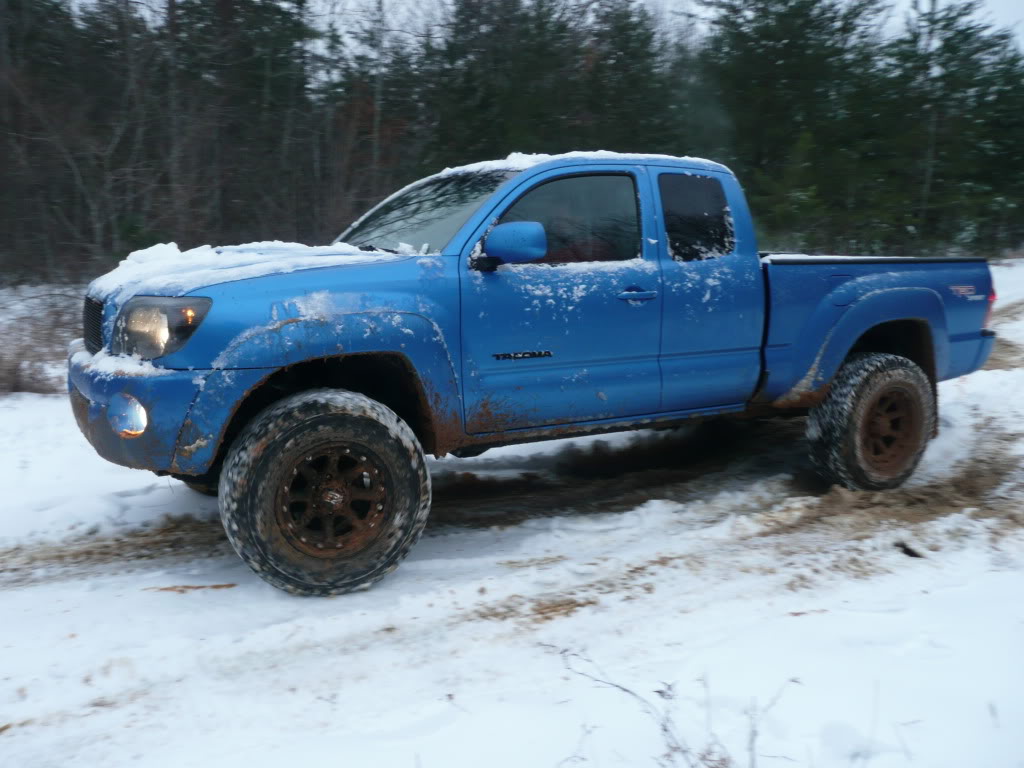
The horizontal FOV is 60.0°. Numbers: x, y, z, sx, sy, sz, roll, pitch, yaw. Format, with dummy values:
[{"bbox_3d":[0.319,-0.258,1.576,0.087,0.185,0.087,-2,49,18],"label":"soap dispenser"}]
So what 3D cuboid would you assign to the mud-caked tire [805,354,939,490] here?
[{"bbox_3d":[2.098,0.202,5.152,0.840,0.840,0.290,-5,10,-28],"label":"mud-caked tire"}]

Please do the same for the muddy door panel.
[{"bbox_3d":[0.213,-0.416,4.074,1.090,1.200,0.230,-5,10,-28],"label":"muddy door panel"}]

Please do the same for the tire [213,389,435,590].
[{"bbox_3d":[-0.764,0.437,3.630,0.840,0.840,0.290,-5,10,-28],"label":"tire"}]

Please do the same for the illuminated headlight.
[{"bbox_3d":[-1.340,-0.220,3.362,0.340,0.250,0.340,-5,10,-28],"label":"illuminated headlight"}]

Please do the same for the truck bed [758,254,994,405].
[{"bbox_3d":[1.777,-0.445,5.784,1.940,0.740,1.840,-5,10,-28],"label":"truck bed"}]

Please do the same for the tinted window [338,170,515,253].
[{"bbox_3d":[-0.477,-0.876,4.487,0.720,0.160,1.400,-43,25,-16],"label":"tinted window"}]

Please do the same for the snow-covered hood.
[{"bbox_3d":[-1.287,-0.523,4.102,1.260,0.270,1.480,-5,10,-28],"label":"snow-covered hood"}]

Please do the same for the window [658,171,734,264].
[{"bbox_3d":[0.921,-0.822,4.441,0.440,0.420,0.060,-5,-6,-28],"label":"window"}]

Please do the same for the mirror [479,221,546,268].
[{"bbox_3d":[0.004,-0.592,3.713,0.160,0.200,0.260,-5,10,-28],"label":"mirror"}]

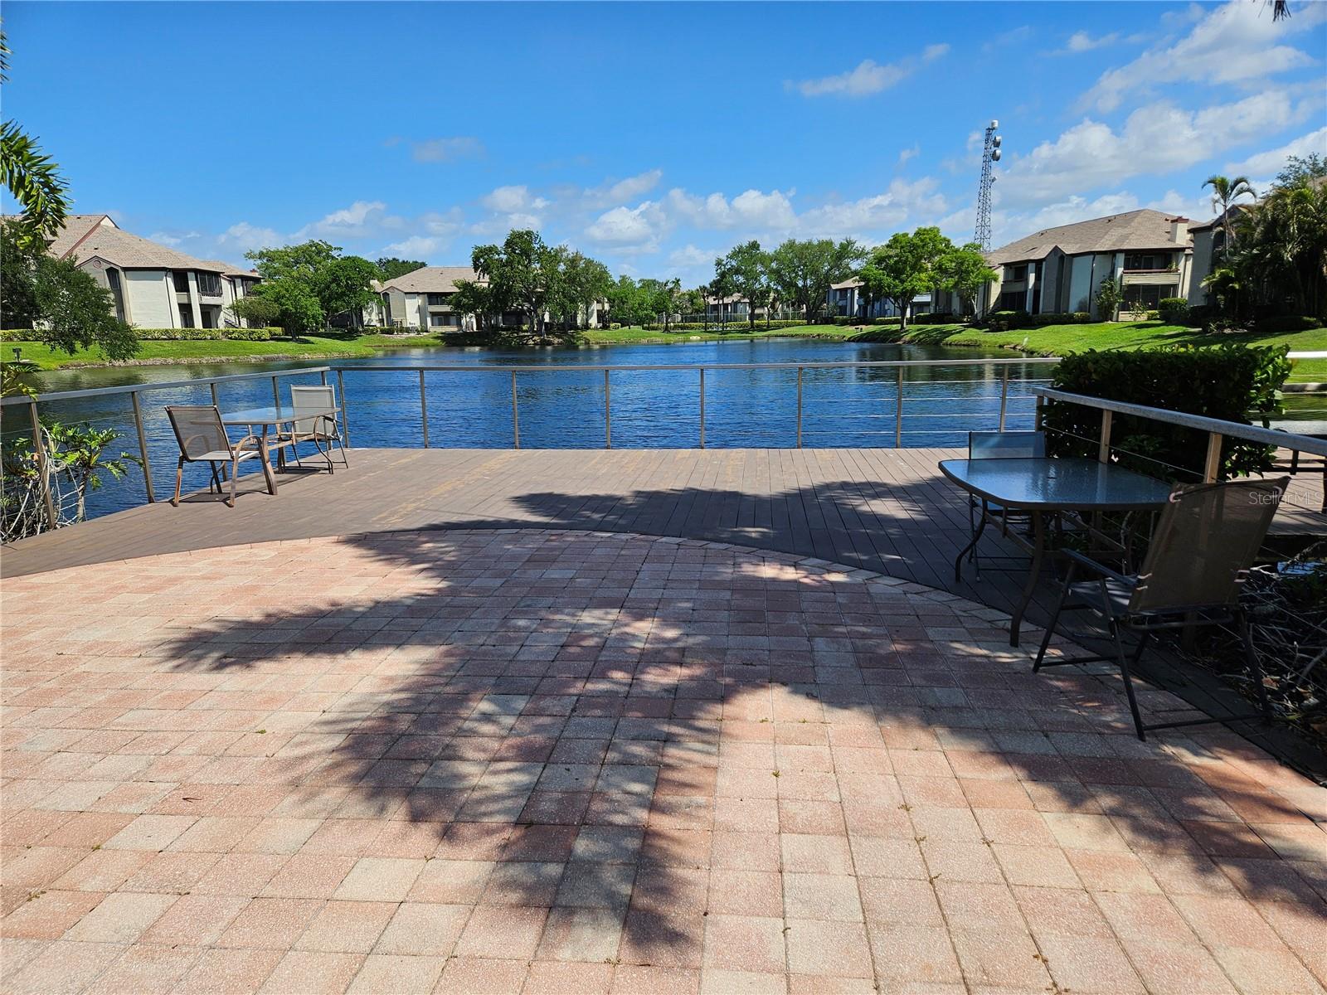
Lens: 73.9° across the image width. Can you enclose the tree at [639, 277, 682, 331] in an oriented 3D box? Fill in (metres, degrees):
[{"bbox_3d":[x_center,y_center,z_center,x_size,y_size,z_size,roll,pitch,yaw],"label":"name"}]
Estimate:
[{"bbox_3d":[-0.381,-23.683,108.000,5.206,6.452,5.000,-1,12,0],"label":"tree"}]

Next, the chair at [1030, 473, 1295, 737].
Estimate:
[{"bbox_3d":[1.906,0.352,3.432,0.575,0.915,0.710,-4,12,-13],"label":"chair"}]

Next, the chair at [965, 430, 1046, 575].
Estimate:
[{"bbox_3d":[2.153,0.020,5.421,0.530,0.850,0.600,1,12,12],"label":"chair"}]

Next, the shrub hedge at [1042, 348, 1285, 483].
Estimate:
[{"bbox_3d":[3.566,-0.521,6.400,1.450,1.150,0.800,0,12,7],"label":"shrub hedge"}]

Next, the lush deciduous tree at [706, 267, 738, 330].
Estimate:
[{"bbox_3d":[7.111,-24.127,108.000,3.937,7.562,3.800,-1,12,0],"label":"lush deciduous tree"}]

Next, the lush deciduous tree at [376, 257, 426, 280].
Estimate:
[{"bbox_3d":[-47.690,-36.967,160.000,10.535,12.837,10.000,-1,12,0],"label":"lush deciduous tree"}]

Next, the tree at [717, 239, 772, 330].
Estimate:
[{"bbox_3d":[10.547,-27.719,115.000,7.437,11.182,6.800,-1,12,0],"label":"tree"}]

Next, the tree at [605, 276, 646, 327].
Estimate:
[{"bbox_3d":[-5.236,-26.968,122.000,6.025,7.425,5.500,-1,12,0],"label":"tree"}]

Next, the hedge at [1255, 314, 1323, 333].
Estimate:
[{"bbox_3d":[34.060,-9.453,48.000,3.725,0.997,1.600,-1,12,0],"label":"hedge"}]

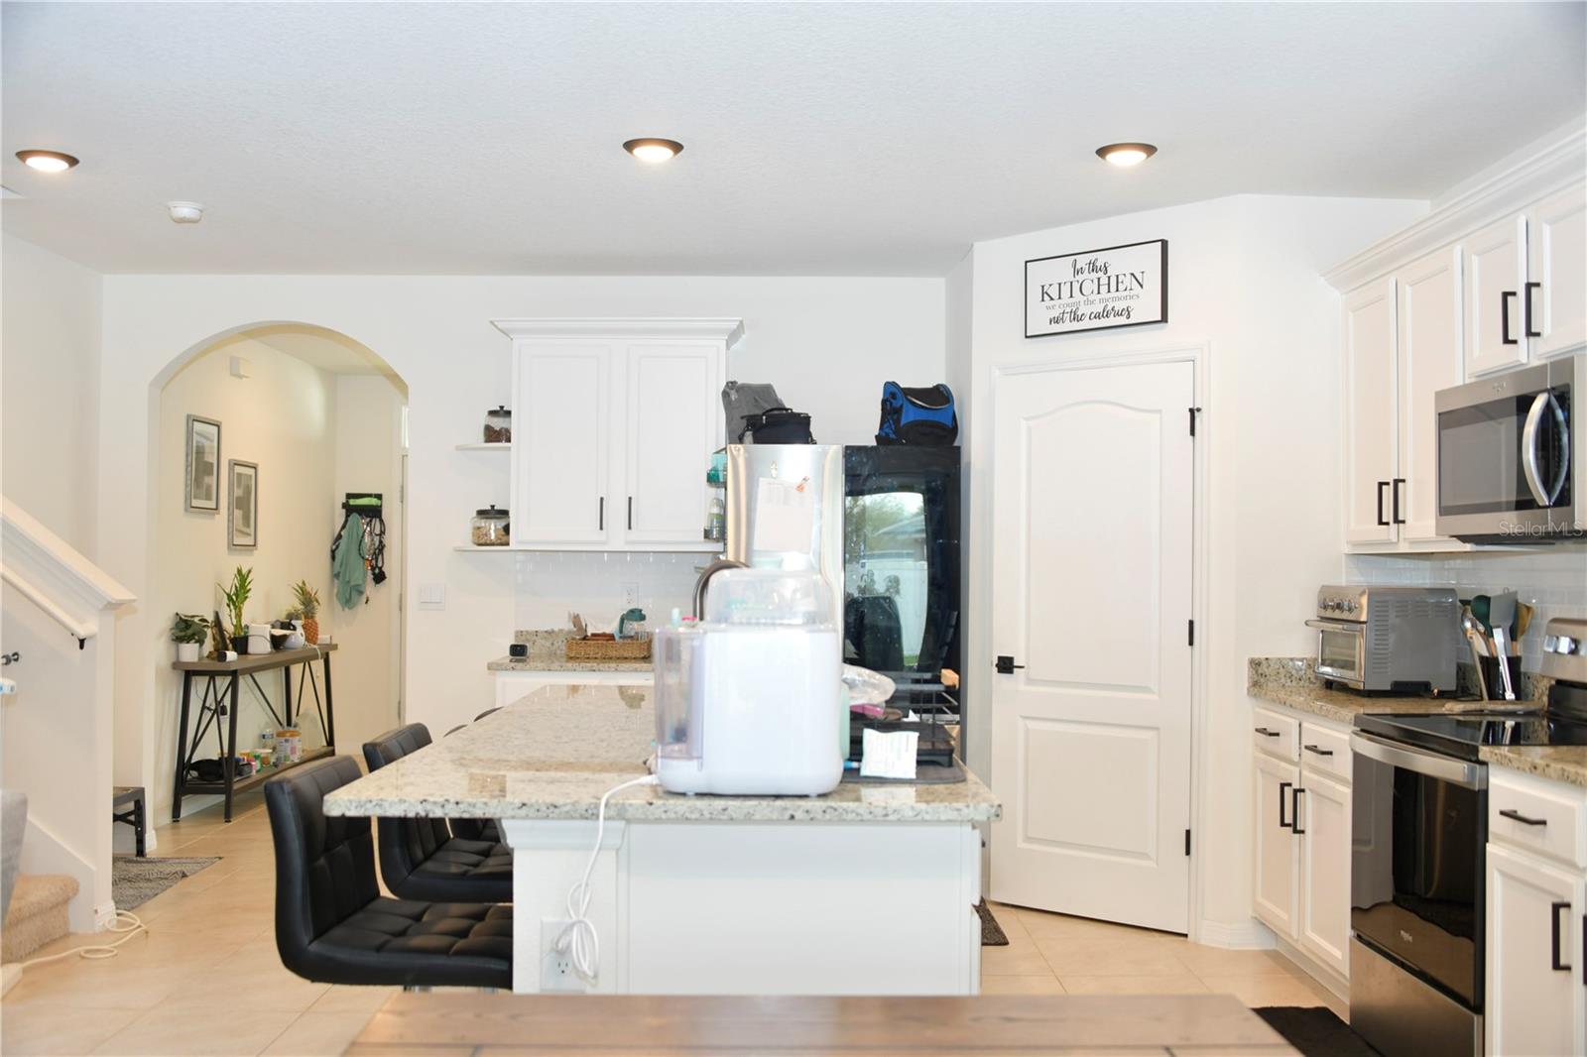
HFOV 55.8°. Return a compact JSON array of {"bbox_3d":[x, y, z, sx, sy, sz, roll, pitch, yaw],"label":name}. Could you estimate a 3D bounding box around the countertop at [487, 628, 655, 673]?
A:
[{"bbox_3d":[-0.785,0.534,6.570,0.985,0.134,0.650,0,-1,0],"label":"countertop"}]

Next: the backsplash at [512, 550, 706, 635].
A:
[{"bbox_3d":[-0.774,0.289,6.765,0.963,0.358,0.012,0,-1,0],"label":"backsplash"}]

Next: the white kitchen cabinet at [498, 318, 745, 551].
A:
[{"bbox_3d":[-0.756,-0.399,6.590,1.067,0.994,0.395,0,-1,0],"label":"white kitchen cabinet"}]

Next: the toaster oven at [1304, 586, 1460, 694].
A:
[{"bbox_3d":[1.932,0.367,4.973,0.370,0.353,0.390,0,-1,0],"label":"toaster oven"}]

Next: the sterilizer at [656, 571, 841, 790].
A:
[{"bbox_3d":[-0.083,0.277,2.819,0.342,0.410,0.290,0,-1,0],"label":"sterilizer"}]

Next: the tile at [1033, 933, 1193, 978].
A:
[{"bbox_3d":[1.079,1.462,5.080,0.454,0.010,0.456,0,-1,0],"label":"tile"}]

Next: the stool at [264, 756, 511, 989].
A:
[{"bbox_3d":[-0.713,0.927,2.872,0.482,0.925,0.425,0,-1,0],"label":"stool"}]

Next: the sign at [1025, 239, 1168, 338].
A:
[{"bbox_3d":[1.142,-0.903,5.681,0.602,0.302,0.032,-1,-2,43],"label":"sign"}]

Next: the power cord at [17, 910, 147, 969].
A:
[{"bbox_3d":[-2.403,1.420,5.215,0.270,0.025,0.720,0,-1,0],"label":"power cord"}]

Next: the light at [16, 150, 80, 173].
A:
[{"bbox_3d":[-2.415,-1.184,4.851,0.195,0.028,0.195,0,-1,0],"label":"light"}]

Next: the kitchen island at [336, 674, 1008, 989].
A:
[{"bbox_3d":[-0.236,0.964,3.862,1.178,0.915,2.510,0,-1,0],"label":"kitchen island"}]

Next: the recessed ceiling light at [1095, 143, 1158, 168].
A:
[{"bbox_3d":[1.050,-1.173,4.715,0.195,0.028,0.195,0,-1,0],"label":"recessed ceiling light"}]

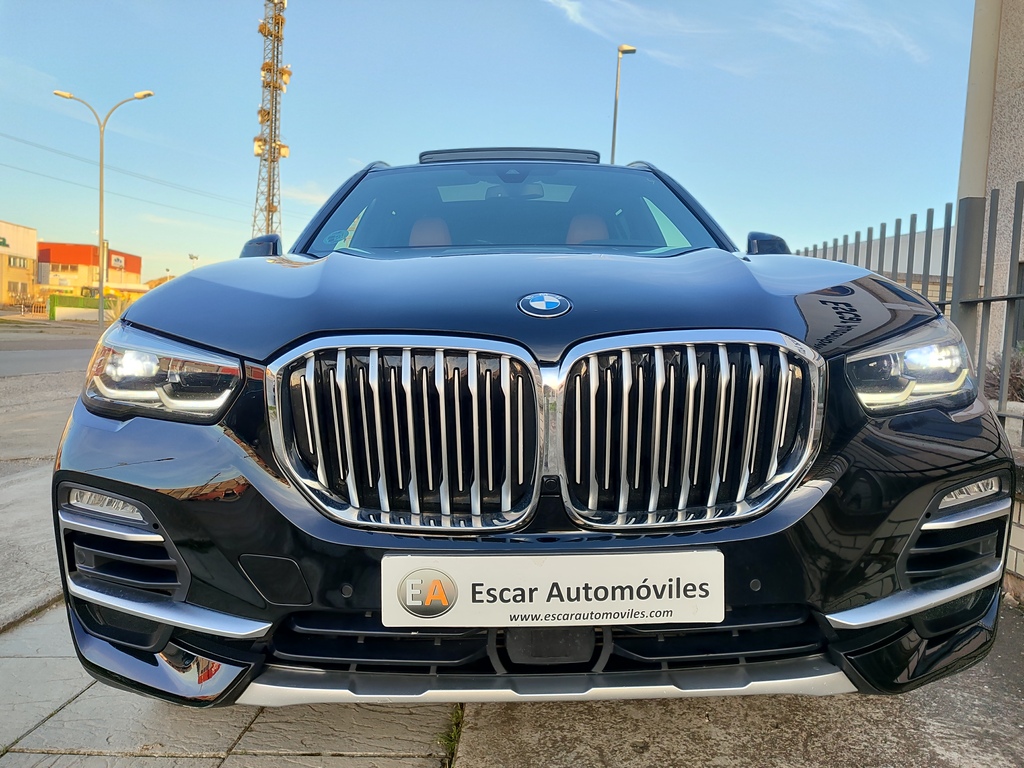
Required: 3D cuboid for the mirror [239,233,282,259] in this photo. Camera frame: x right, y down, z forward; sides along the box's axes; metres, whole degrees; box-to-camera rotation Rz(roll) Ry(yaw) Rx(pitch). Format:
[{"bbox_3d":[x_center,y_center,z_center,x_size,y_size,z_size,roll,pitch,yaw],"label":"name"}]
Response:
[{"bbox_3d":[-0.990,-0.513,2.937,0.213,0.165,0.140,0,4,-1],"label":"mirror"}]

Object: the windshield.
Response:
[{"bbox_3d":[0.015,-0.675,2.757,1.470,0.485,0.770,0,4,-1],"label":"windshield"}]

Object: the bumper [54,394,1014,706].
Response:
[{"bbox_3d":[0.056,0.281,1.361,1.970,0.535,0.480,0,4,-1],"label":"bumper"}]

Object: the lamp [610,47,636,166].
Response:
[{"bbox_3d":[3.221,-5.251,22.387,0.650,9.600,0.280,1,4,-21],"label":"lamp"}]

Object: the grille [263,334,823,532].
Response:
[{"bbox_3d":[0.059,0.071,1.192,0.880,0.305,0.140,0,4,-1],"label":"grille"}]

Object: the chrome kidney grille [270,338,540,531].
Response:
[{"bbox_3d":[-0.170,0.073,1.181,0.433,0.305,0.130,0,4,4],"label":"chrome kidney grille"}]

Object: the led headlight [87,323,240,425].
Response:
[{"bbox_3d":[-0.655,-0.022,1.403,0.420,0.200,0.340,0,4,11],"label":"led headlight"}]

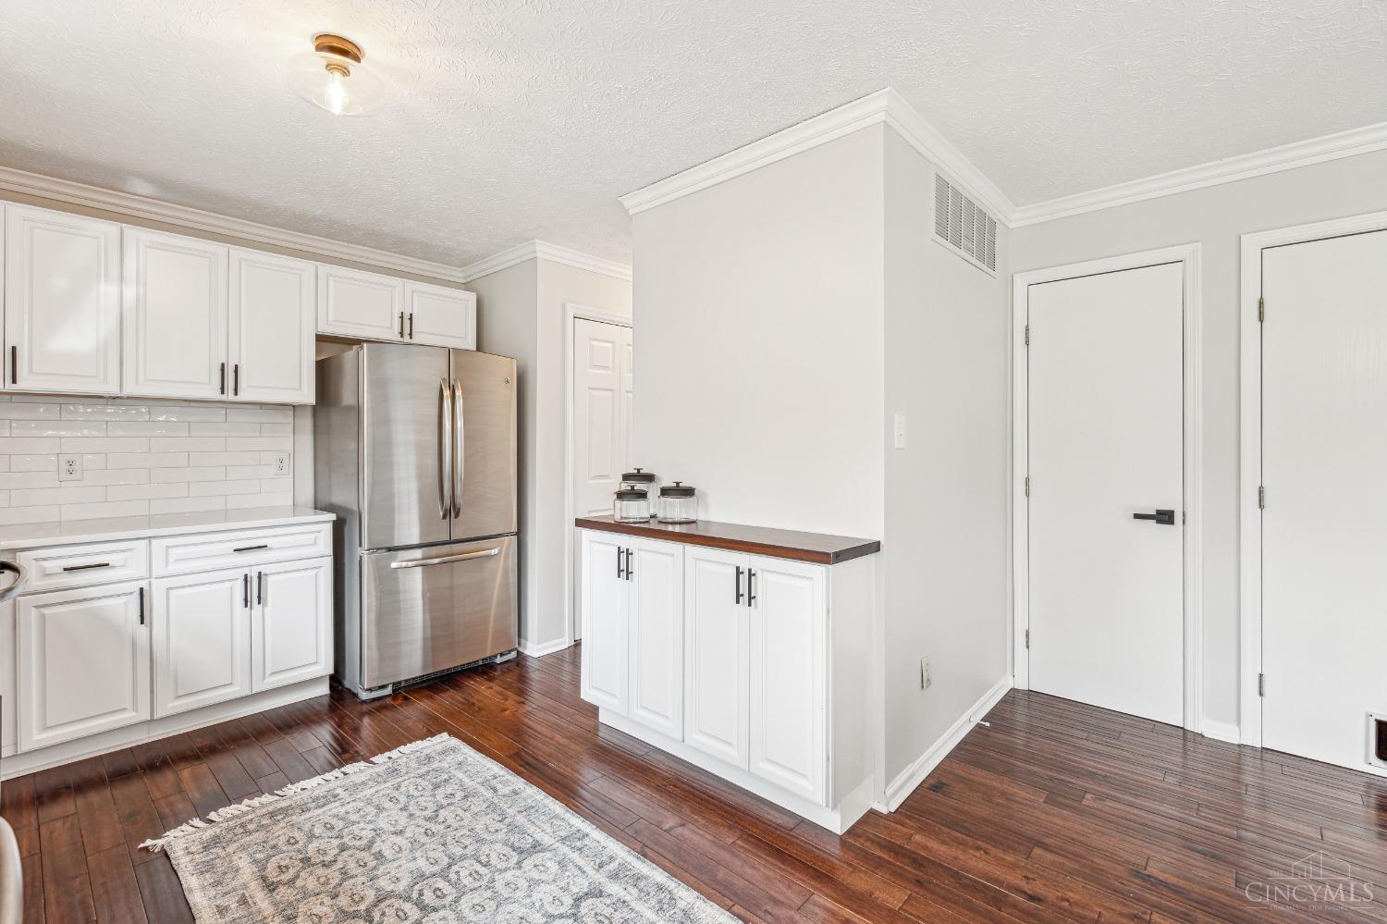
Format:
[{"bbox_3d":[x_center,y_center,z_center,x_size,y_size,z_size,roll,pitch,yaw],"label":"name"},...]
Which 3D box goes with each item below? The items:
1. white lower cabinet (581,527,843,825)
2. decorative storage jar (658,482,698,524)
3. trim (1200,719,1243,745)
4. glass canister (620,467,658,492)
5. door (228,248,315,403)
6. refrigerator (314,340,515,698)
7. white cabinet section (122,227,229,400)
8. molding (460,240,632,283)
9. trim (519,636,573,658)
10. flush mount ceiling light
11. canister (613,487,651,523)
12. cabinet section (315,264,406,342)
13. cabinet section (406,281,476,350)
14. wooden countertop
[{"bbox_3d":[0.074,0.750,2.442,1.253,0.897,0.332,1,2,42],"label":"white lower cabinet"},{"bbox_3d":[-0.065,0.168,2.600,0.172,0.168,0.172,0,1,0],"label":"decorative storage jar"},{"bbox_3d":[2.226,1.135,2.600,0.125,0.078,0.018,1,1,42],"label":"trim"},{"bbox_3d":[-0.250,0.140,2.800,0.166,0.221,0.166,1,2,42],"label":"glass canister"},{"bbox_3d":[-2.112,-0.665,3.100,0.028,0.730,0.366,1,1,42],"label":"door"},{"bbox_3d":[-1.577,0.284,3.579,0.740,1.775,0.880,1,1,42],"label":"refrigerator"},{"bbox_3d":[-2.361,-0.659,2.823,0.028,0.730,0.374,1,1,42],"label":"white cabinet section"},{"bbox_3d":[-0.947,-1.252,4.176,0.940,0.083,0.880,1,2,42],"label":"molding"},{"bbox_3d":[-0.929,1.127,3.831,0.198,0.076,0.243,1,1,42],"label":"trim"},{"bbox_3d":[-1.063,-1.152,1.845,0.267,0.172,0.267,1,1,42],"label":"flush mount ceiling light"},{"bbox_3d":[-0.267,0.177,2.653,0.154,0.154,0.154,0,2,0],"label":"canister"},{"bbox_3d":[-1.973,-0.876,3.556,0.330,0.356,0.462,1,2,42],"label":"cabinet section"},{"bbox_3d":[-1.665,-0.883,3.896,0.330,0.356,0.454,1,2,42],"label":"cabinet section"},{"bbox_3d":[0.064,0.279,2.428,1.277,0.037,0.342,1,2,42],"label":"wooden countertop"}]

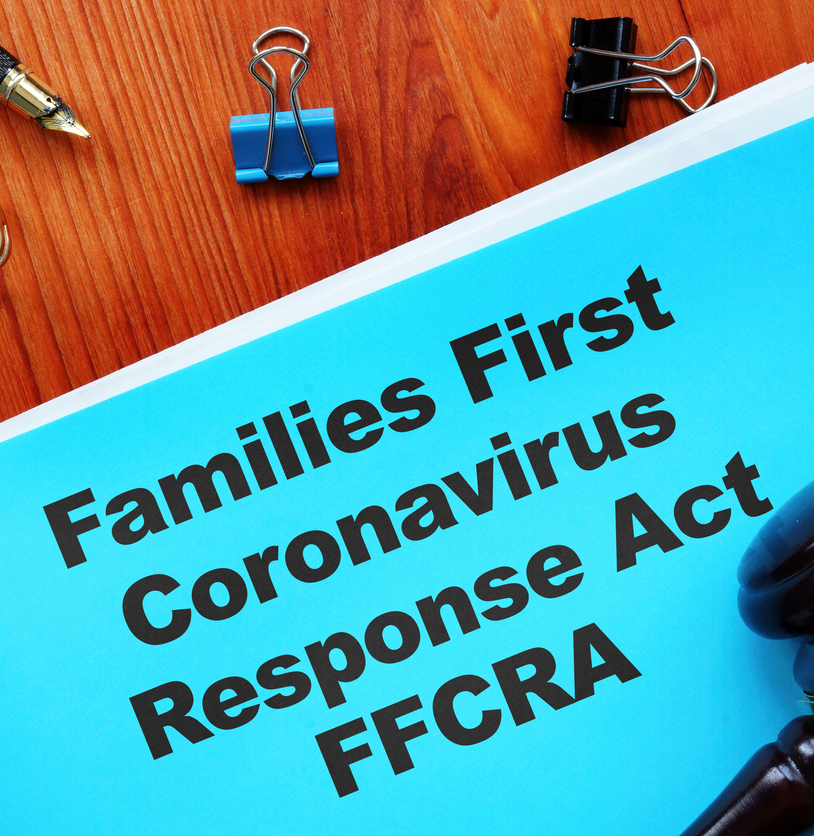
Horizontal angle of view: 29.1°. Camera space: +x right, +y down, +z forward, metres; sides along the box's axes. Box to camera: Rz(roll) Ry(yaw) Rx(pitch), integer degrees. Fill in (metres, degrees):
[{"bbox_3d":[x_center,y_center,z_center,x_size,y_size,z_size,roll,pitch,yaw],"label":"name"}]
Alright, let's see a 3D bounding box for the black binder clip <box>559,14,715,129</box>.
[{"bbox_3d":[0.045,-0.064,0.287,0.030,0.021,0.019,5,92,-2],"label":"black binder clip"}]

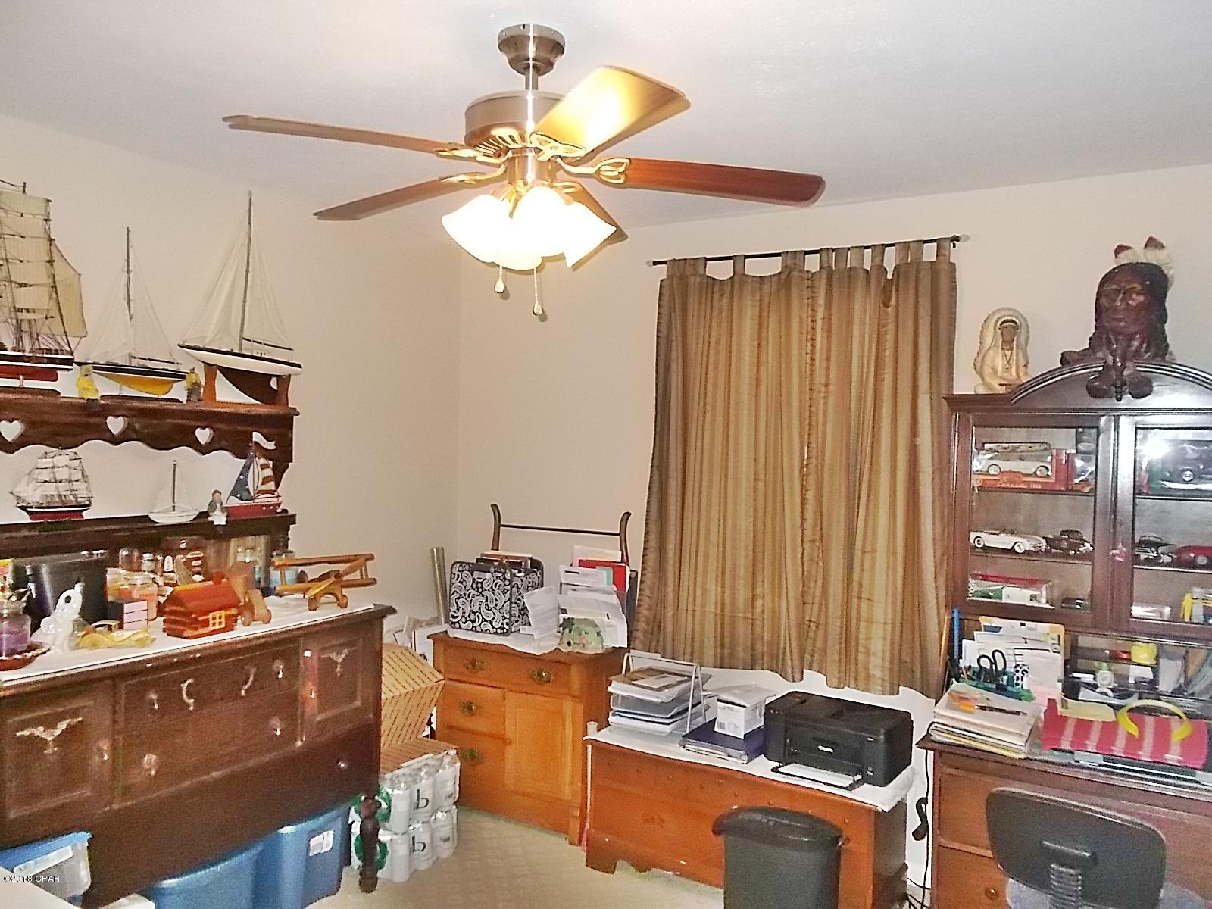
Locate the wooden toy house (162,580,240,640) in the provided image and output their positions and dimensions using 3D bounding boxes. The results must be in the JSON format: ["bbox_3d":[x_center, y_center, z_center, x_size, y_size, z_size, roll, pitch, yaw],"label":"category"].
[{"bbox_3d":[-1.236,0.455,2.791,0.137,0.173,0.168,2,2,31],"label":"wooden toy house"}]

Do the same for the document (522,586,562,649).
[{"bbox_3d":[-0.244,0.668,3.680,0.030,0.195,0.220,-15,-8,30],"label":"document"}]

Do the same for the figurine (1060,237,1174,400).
[{"bbox_3d":[1.538,-0.407,2.741,0.269,0.457,0.203,3,2,43],"label":"figurine"}]

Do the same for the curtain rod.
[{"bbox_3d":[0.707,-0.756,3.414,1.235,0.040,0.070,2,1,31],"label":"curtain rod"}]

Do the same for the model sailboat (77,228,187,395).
[{"bbox_3d":[-1.461,-0.439,2.822,0.086,0.502,0.350,2,2,31],"label":"model sailboat"}]

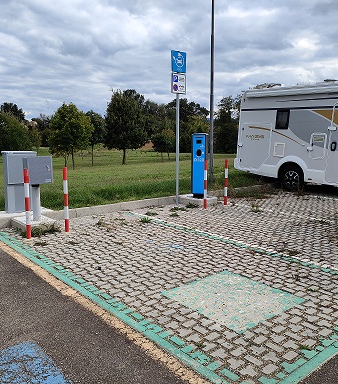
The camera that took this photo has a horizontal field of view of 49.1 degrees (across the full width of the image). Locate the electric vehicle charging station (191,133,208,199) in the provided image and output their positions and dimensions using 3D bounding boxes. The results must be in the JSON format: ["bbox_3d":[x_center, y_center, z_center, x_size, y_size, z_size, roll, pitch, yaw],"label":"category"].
[{"bbox_3d":[0.727,-0.598,8.549,0.325,1.472,0.240,3,8,19],"label":"electric vehicle charging station"}]

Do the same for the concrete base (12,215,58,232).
[{"bbox_3d":[-2.270,0.538,6.217,0.520,0.135,0.660,-6,10,-40],"label":"concrete base"}]

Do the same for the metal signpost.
[{"bbox_3d":[0.205,-1.400,8.326,0.410,3.410,0.080,-6,10,-38],"label":"metal signpost"}]

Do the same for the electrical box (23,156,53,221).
[{"bbox_3d":[-2.188,-0.057,6.233,0.390,1.050,0.250,-6,10,-40],"label":"electrical box"}]

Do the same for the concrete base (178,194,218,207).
[{"bbox_3d":[0.679,0.217,8.578,0.580,0.150,0.660,-6,10,-40],"label":"concrete base"}]

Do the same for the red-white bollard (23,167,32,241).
[{"bbox_3d":[-2.099,0.181,5.475,0.075,1.045,0.075,-6,10,-40],"label":"red-white bollard"}]

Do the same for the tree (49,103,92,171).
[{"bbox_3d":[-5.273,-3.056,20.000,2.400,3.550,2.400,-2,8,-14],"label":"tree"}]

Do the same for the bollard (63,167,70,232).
[{"bbox_3d":[-1.640,0.126,5.891,0.072,1.045,0.072,-6,10,-40],"label":"bollard"}]

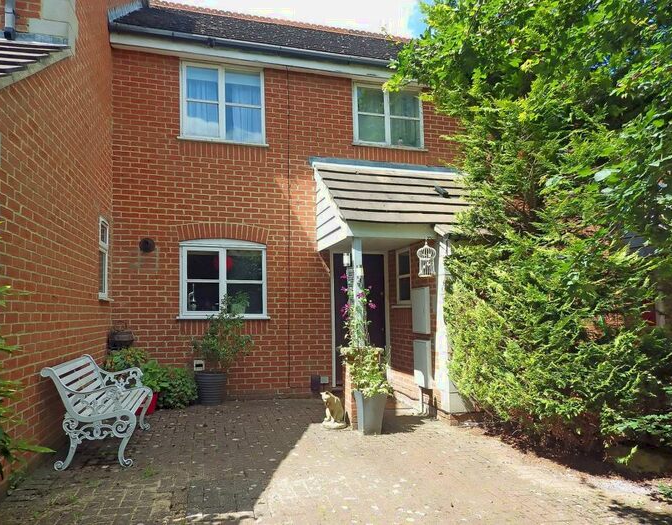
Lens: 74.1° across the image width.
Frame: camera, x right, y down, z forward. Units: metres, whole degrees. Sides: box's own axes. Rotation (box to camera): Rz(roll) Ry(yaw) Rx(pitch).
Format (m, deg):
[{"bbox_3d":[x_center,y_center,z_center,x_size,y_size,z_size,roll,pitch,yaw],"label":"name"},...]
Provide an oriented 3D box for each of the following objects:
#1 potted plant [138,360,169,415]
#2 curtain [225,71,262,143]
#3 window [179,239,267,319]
[{"bbox_3d":[-2.260,1.511,5.420,0.400,0.620,0.400,1,-5,-15],"label":"potted plant"},{"bbox_3d":[-1.373,-2.315,6.620,0.550,1.060,0.100,1,-5,-15],"label":"curtain"},{"bbox_3d":[-1.552,0.220,6.160,1.180,1.110,0.100,1,-5,-15],"label":"window"}]

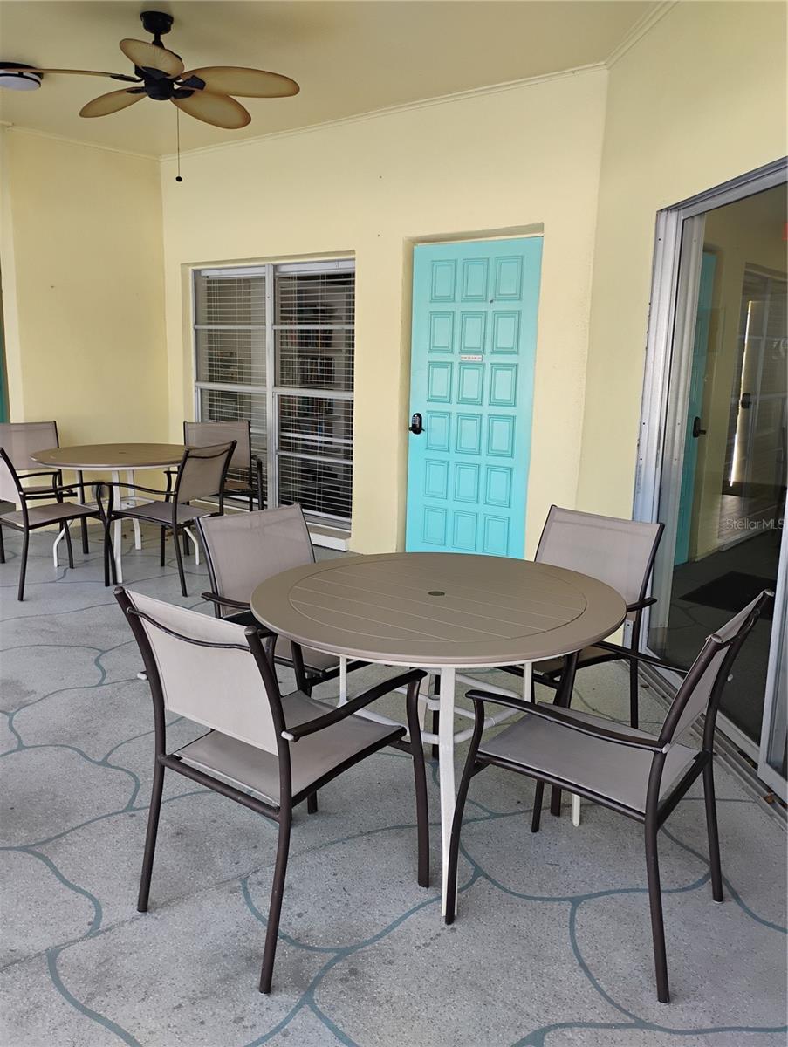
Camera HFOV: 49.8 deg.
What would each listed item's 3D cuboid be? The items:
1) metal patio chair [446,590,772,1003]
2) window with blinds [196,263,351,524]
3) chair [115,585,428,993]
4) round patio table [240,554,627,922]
[{"bbox_3d":[0.537,0.585,2.145,0.620,0.874,0.555,9,14,34],"label":"metal patio chair"},{"bbox_3d":[-0.943,-1.037,6.523,1.757,1.836,0.093,11,15,38],"label":"window with blinds"},{"bbox_3d":[-0.297,0.565,2.158,0.555,0.874,0.620,10,15,37],"label":"chair"},{"bbox_3d":[0.118,0.566,2.550,1.073,0.731,1.073,1,12,0],"label":"round patio table"}]

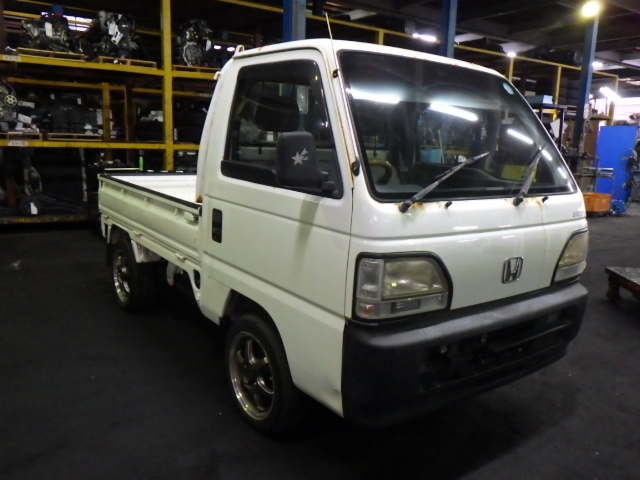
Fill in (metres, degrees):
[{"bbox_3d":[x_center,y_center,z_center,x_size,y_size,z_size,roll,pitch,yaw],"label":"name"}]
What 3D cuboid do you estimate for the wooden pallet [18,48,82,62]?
[{"bbox_3d":[-3.805,-2.546,7.238,0.800,0.100,0.800,-6,14,-36],"label":"wooden pallet"}]

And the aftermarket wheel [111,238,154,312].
[{"bbox_3d":[-1.380,0.261,3.804,0.155,0.530,0.530,-6,14,-36],"label":"aftermarket wheel"}]

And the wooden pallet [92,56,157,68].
[{"bbox_3d":[-2.997,-2.636,7.821,0.800,0.100,0.800,-6,14,-36],"label":"wooden pallet"}]

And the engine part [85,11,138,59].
[{"bbox_3d":[-2.884,-2.798,7.168,0.650,0.566,0.580,-6,13,-35],"label":"engine part"}]

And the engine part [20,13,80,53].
[{"bbox_3d":[-3.489,-2.649,6.710,0.684,0.411,0.550,-6,13,-35],"label":"engine part"}]

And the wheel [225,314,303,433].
[{"bbox_3d":[-0.246,0.592,2.315,0.155,0.530,0.530,-6,14,-36],"label":"wheel"}]

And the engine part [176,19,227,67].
[{"bbox_3d":[-1.822,-2.955,7.907,0.713,0.660,0.600,-6,13,-35],"label":"engine part"}]

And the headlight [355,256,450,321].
[{"bbox_3d":[0.273,0.140,1.670,0.350,0.210,0.140,-6,14,-36],"label":"headlight"}]

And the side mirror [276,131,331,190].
[{"bbox_3d":[-0.069,-0.251,1.674,0.190,0.190,0.095,-6,14,-36],"label":"side mirror"}]

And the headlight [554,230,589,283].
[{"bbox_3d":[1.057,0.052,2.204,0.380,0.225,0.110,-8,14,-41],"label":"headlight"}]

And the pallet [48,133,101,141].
[{"bbox_3d":[-3.885,-1.603,8.070,0.745,0.095,0.800,-6,13,-35],"label":"pallet"}]

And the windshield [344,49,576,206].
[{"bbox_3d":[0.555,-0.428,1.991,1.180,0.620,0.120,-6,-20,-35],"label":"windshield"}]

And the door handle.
[{"bbox_3d":[-0.459,-0.063,2.348,0.035,0.150,0.095,-6,14,-36],"label":"door handle"}]

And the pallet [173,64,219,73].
[{"bbox_3d":[-1.992,-2.538,7.848,0.766,0.095,0.800,-6,13,-35],"label":"pallet"}]

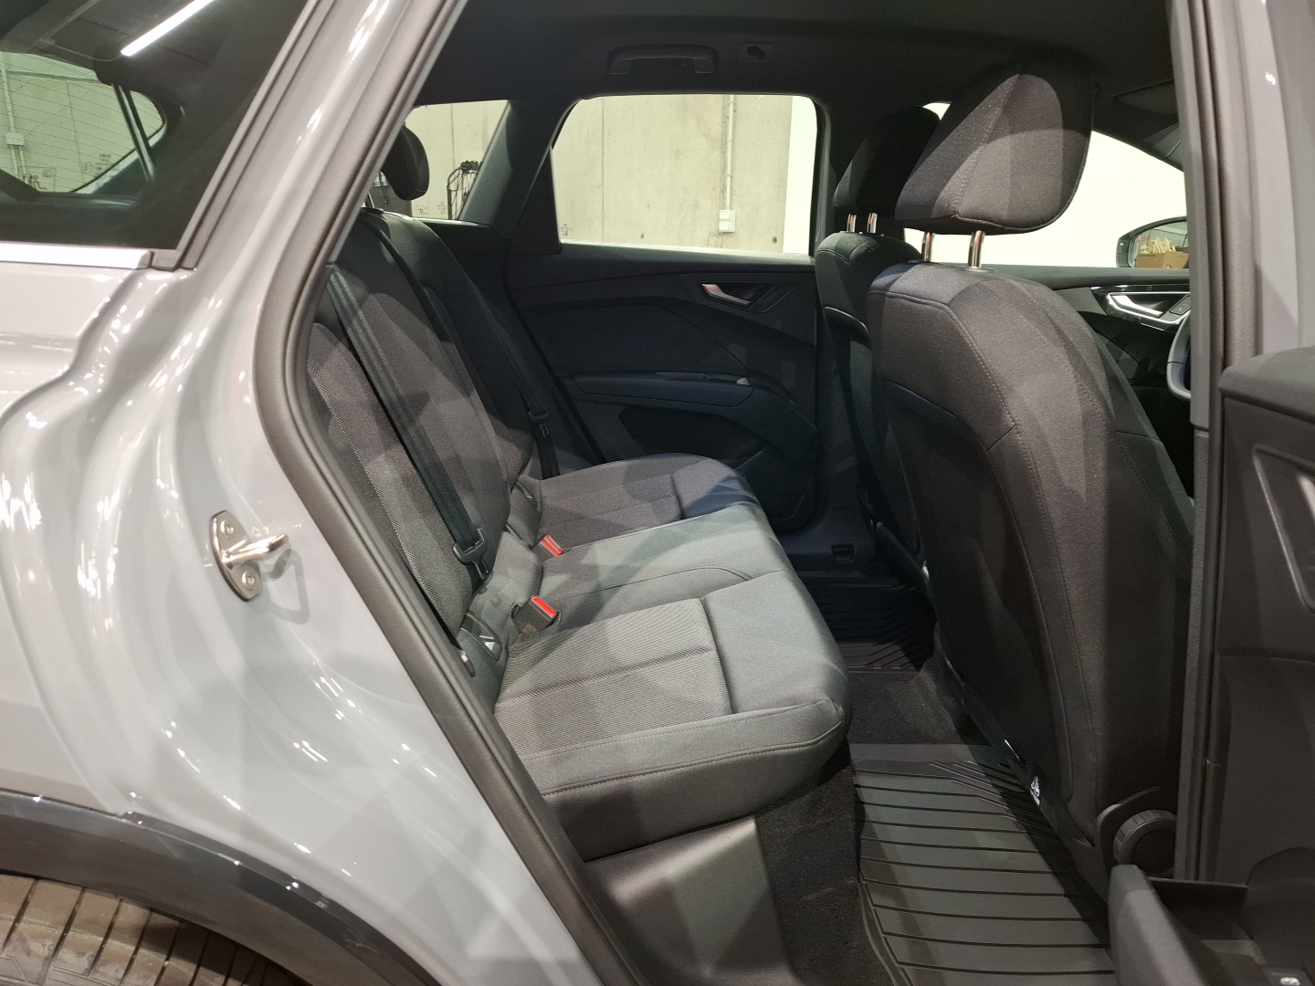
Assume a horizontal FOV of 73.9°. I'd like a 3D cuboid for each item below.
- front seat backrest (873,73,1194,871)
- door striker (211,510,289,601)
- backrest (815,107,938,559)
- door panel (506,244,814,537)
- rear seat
[{"bbox_3d":[0.509,-0.043,1.149,0.270,0.940,0.510,-19,18,4],"label":"front seat backrest"},{"bbox_3d":[-0.333,0.050,0.729,0.047,0.078,0.038,-11,13,21],"label":"door striker"},{"bbox_3d":[0.571,-0.297,1.879,0.270,0.940,0.510,-19,18,4],"label":"backrest"},{"bbox_3d":[0.029,-0.243,2.232,0.790,0.735,0.130,0,18,-2],"label":"door panel"},{"bbox_3d":[-0.161,-0.174,1.491,0.850,0.880,1.290,0,18,-2],"label":"rear seat"}]

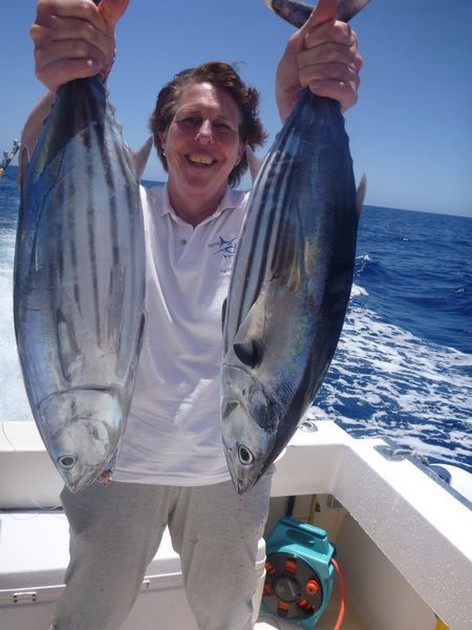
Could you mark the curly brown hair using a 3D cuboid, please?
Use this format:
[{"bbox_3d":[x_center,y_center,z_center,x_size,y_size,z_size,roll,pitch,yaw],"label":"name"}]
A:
[{"bbox_3d":[-0.059,-0.390,1.070,0.225,0.240,0.215,8,12,-4],"label":"curly brown hair"}]

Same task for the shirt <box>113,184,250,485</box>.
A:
[{"bbox_3d":[-0.112,0.035,1.165,0.520,0.670,0.290,5,14,-2],"label":"shirt"}]

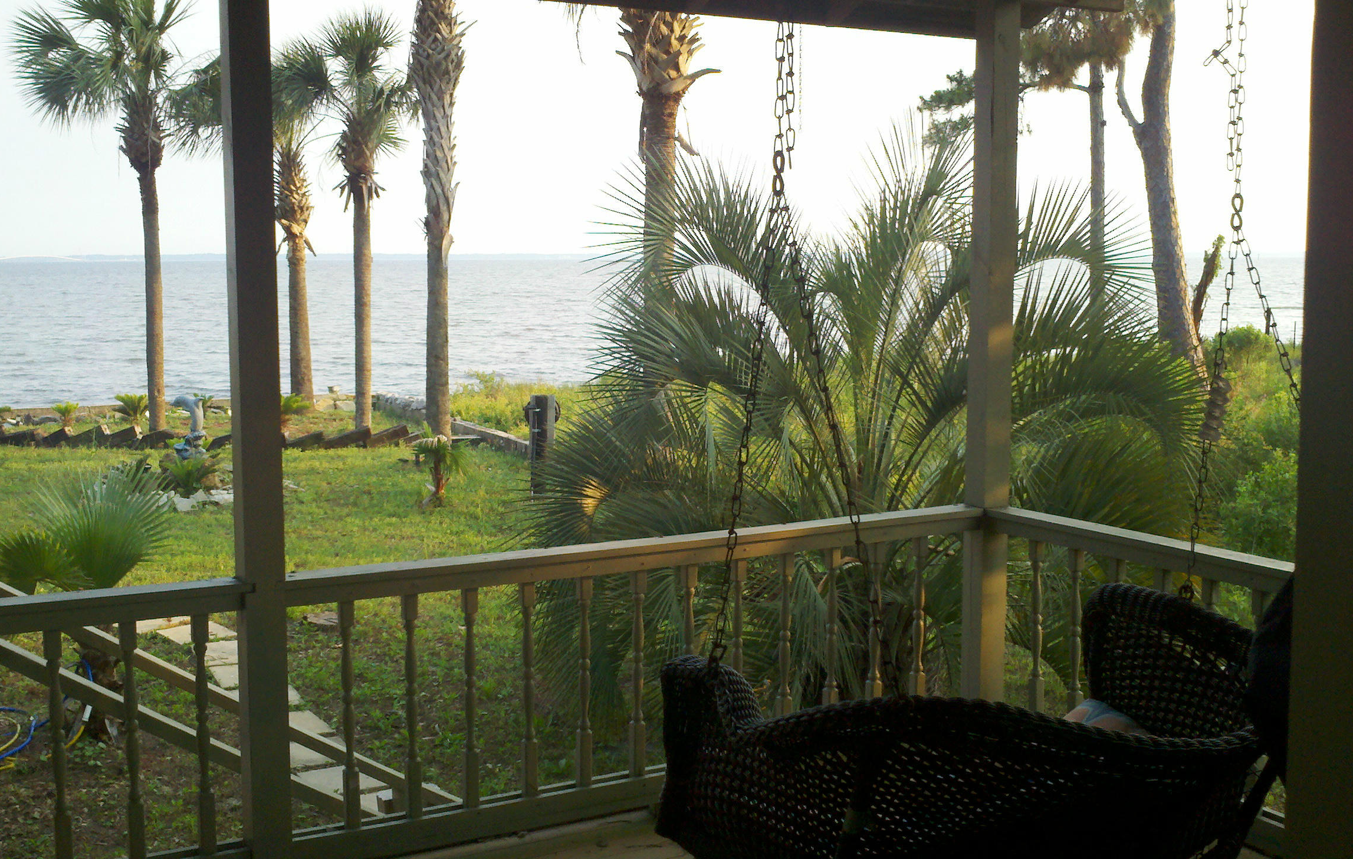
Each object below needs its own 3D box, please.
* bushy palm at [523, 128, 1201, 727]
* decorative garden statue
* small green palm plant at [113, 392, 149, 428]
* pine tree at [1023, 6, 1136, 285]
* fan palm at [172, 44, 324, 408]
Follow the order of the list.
[{"bbox_3d":[1.282,0.048,8.390,4.400,4.140,4.400,0,8,0],"label":"bushy palm"},{"bbox_3d":[-7.536,-0.044,18.779,0.520,1.025,0.420,-2,8,-14],"label":"decorative garden statue"},{"bbox_3d":[-10.406,-0.364,23.177,0.700,0.688,0.700,0,8,0],"label":"small green palm plant"},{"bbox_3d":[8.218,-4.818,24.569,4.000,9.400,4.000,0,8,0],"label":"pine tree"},{"bbox_3d":[-8.492,-4.196,25.461,3.500,7.650,3.500,0,8,0],"label":"fan palm"}]

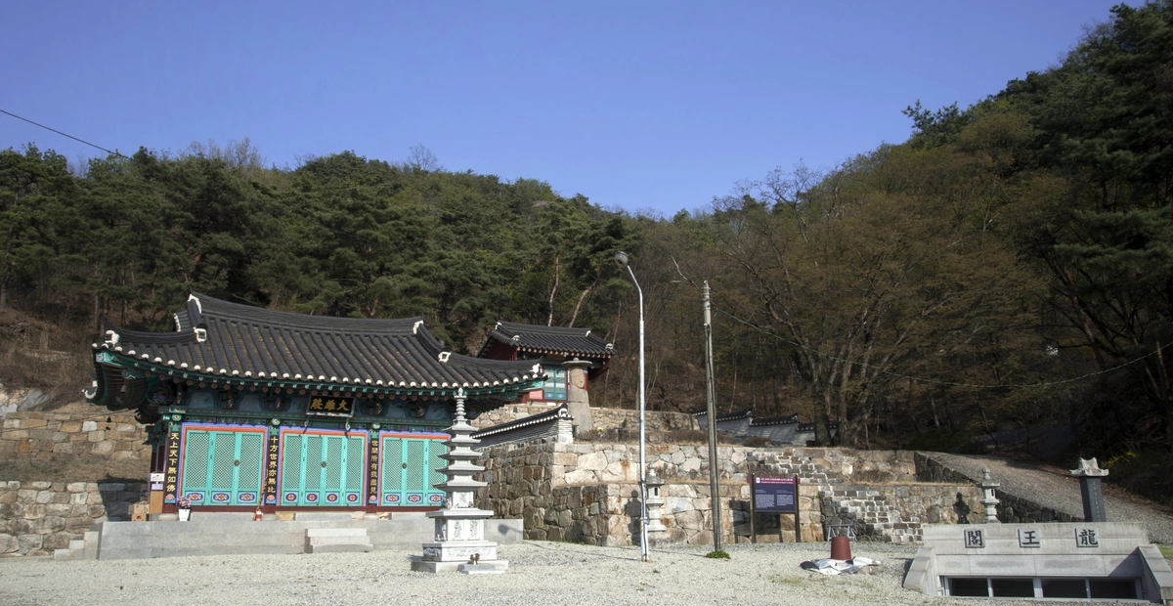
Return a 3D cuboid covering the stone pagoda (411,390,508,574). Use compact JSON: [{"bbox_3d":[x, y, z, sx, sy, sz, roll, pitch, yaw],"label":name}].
[{"bbox_3d":[-2.742,3.830,20.578,1.700,3.869,1.700,6,-15,-27],"label":"stone pagoda"}]

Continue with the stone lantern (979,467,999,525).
[{"bbox_3d":[11.396,5.539,26.716,0.540,1.787,0.540,2,-14,-11],"label":"stone lantern"}]

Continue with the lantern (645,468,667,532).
[{"bbox_3d":[1.720,5.000,24.300,0.690,1.760,0.690,7,-16,-28],"label":"lantern"}]

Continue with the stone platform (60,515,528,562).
[{"bbox_3d":[-9.942,7.616,30.997,13.236,1.030,10.094,6,-15,-27],"label":"stone platform"}]

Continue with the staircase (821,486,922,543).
[{"bbox_3d":[7.704,5.691,25.353,1.700,1.510,2.400,6,-15,-25],"label":"staircase"}]

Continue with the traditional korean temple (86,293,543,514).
[{"bbox_3d":[-9.527,3.569,32.369,13.617,7.242,9.579,6,-15,-27],"label":"traditional korean temple"}]

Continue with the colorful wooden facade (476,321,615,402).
[{"bbox_3d":[-2.320,4.143,61.076,7.000,5.501,6.400,6,-15,-24],"label":"colorful wooden facade"}]

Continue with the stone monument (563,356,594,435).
[{"bbox_3d":[-0.492,5.355,54.228,1.750,4.483,1.700,6,-15,-25],"label":"stone monument"}]

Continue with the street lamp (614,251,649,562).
[{"bbox_3d":[1.084,2.423,23.369,0.850,7.682,0.400,2,-14,-11],"label":"street lamp"}]

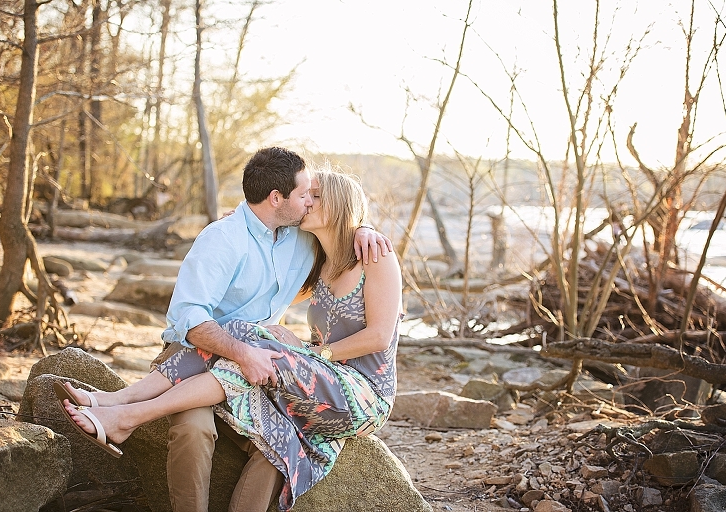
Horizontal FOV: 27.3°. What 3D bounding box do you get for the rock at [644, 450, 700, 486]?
[{"bbox_3d":[1.188,0.818,5.750,0.220,0.140,0.170,0,2,0],"label":"rock"}]

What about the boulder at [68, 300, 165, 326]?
[{"bbox_3d":[-1.891,0.443,11.500,0.740,0.190,0.450,0,2,0],"label":"boulder"}]

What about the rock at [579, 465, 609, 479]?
[{"bbox_3d":[0.907,0.844,5.850,0.120,0.060,0.090,0,2,0],"label":"rock"}]

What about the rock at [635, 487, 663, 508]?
[{"bbox_3d":[1.046,0.881,5.450,0.105,0.085,0.085,0,2,0],"label":"rock"}]

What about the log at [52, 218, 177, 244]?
[{"bbox_3d":[-3.812,-0.393,23.000,1.950,0.360,0.420,0,2,0],"label":"log"}]

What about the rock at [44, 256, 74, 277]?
[{"bbox_3d":[-3.171,0.109,15.500,0.340,0.200,0.300,0,2,0],"label":"rock"}]

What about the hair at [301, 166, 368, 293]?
[{"bbox_3d":[-0.088,-0.082,4.600,0.210,0.370,0.200,-1,2,-21],"label":"hair"}]

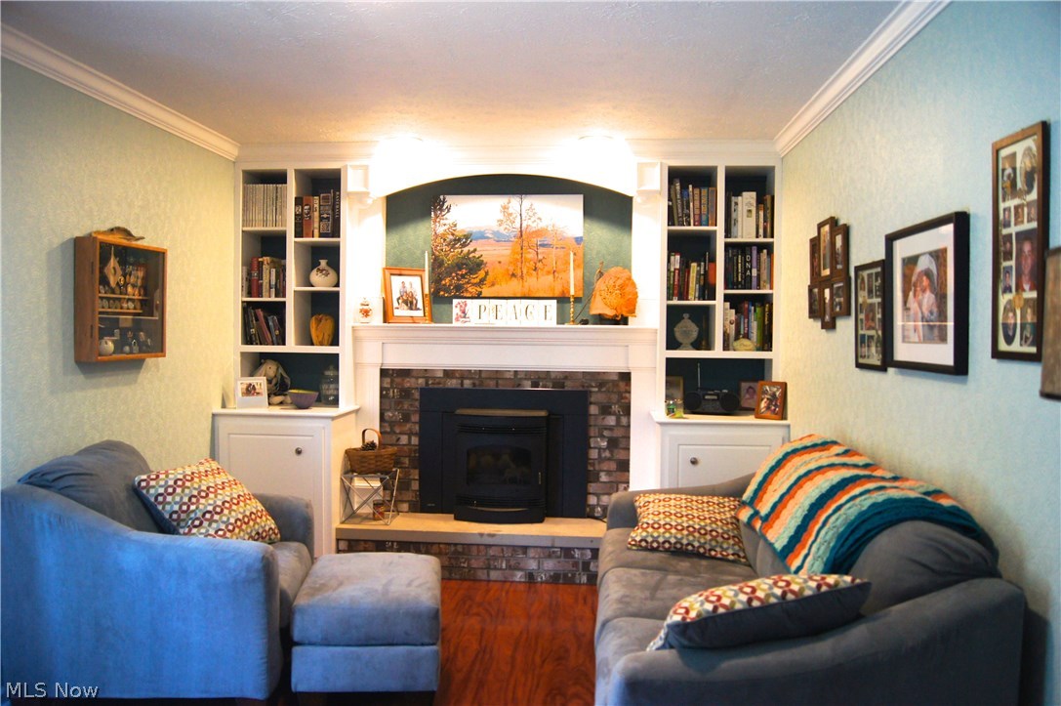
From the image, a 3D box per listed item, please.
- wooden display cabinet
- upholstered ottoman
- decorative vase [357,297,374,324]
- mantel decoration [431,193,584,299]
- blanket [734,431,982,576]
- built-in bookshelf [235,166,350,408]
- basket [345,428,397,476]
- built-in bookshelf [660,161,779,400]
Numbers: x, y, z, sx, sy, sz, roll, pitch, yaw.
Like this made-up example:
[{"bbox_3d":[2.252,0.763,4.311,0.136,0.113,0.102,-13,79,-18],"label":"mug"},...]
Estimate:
[{"bbox_3d":[-1.737,-0.221,3.392,0.095,0.490,0.515,1,2,3],"label":"wooden display cabinet"},{"bbox_3d":[-0.615,1.107,3.149,0.520,0.440,0.620,0,2,-5],"label":"upholstered ottoman"},{"bbox_3d":[-0.973,-0.248,4.714,0.088,0.148,0.088,1,2,3],"label":"decorative vase"},{"bbox_3d":[-0.140,-0.644,4.785,0.925,0.612,0.035,1,2,3],"label":"mantel decoration"},{"bbox_3d":[1.042,0.553,2.758,0.420,0.390,1.330,1,2,3],"label":"blanket"},{"bbox_3d":[-1.381,-0.384,4.728,0.650,1.390,0.310,1,2,3],"label":"built-in bookshelf"},{"bbox_3d":[-0.940,0.575,4.681,0.265,0.260,0.200,0,2,-15],"label":"basket"},{"bbox_3d":[1.058,-0.360,4.565,0.645,1.380,0.310,1,2,3],"label":"built-in bookshelf"}]

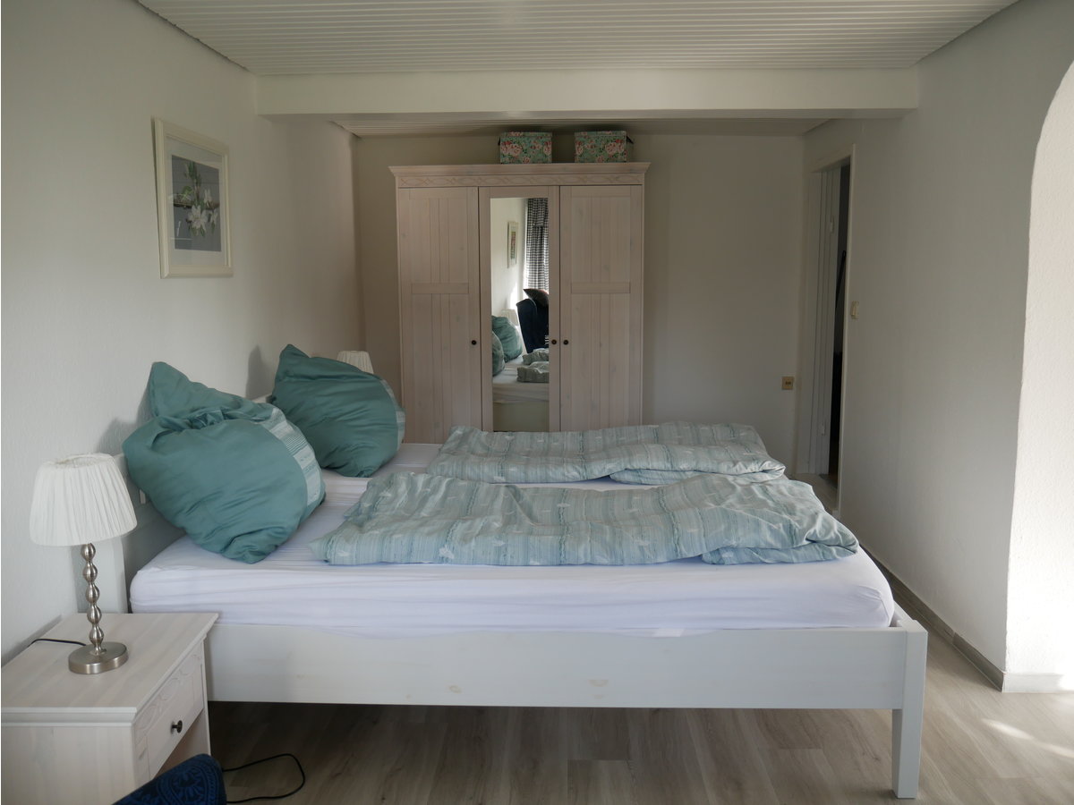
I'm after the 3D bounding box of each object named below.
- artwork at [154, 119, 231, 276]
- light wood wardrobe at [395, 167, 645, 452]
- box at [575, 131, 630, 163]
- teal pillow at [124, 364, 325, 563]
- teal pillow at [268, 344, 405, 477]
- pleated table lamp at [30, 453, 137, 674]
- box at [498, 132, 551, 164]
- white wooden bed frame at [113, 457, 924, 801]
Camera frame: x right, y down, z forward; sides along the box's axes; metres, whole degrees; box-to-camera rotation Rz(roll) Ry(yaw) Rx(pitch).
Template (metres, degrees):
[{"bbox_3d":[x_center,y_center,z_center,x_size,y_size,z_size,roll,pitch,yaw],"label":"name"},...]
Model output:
[{"bbox_3d":[-1.228,-0.705,3.126,0.030,0.500,0.609,0,8,2],"label":"artwork"},{"bbox_3d":[-0.084,-0.393,5.338,1.476,2.007,0.550,0,8,4],"label":"light wood wardrobe"},{"bbox_3d":[0.370,-1.465,5.067,0.294,0.188,0.270,0,8,4],"label":"box"},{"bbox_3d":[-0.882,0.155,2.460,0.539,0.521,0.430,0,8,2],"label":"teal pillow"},{"bbox_3d":[-0.810,0.017,3.501,0.523,0.497,0.430,0,8,2],"label":"teal pillow"},{"bbox_3d":[-1.023,0.362,1.986,0.216,0.470,0.216,0,8,2],"label":"pleated table lamp"},{"bbox_3d":[-0.057,-1.466,5.090,0.296,0.189,0.270,0,8,4],"label":"box"},{"bbox_3d":[-0.080,0.462,3.187,2.233,0.928,1.840,0,8,2],"label":"white wooden bed frame"}]

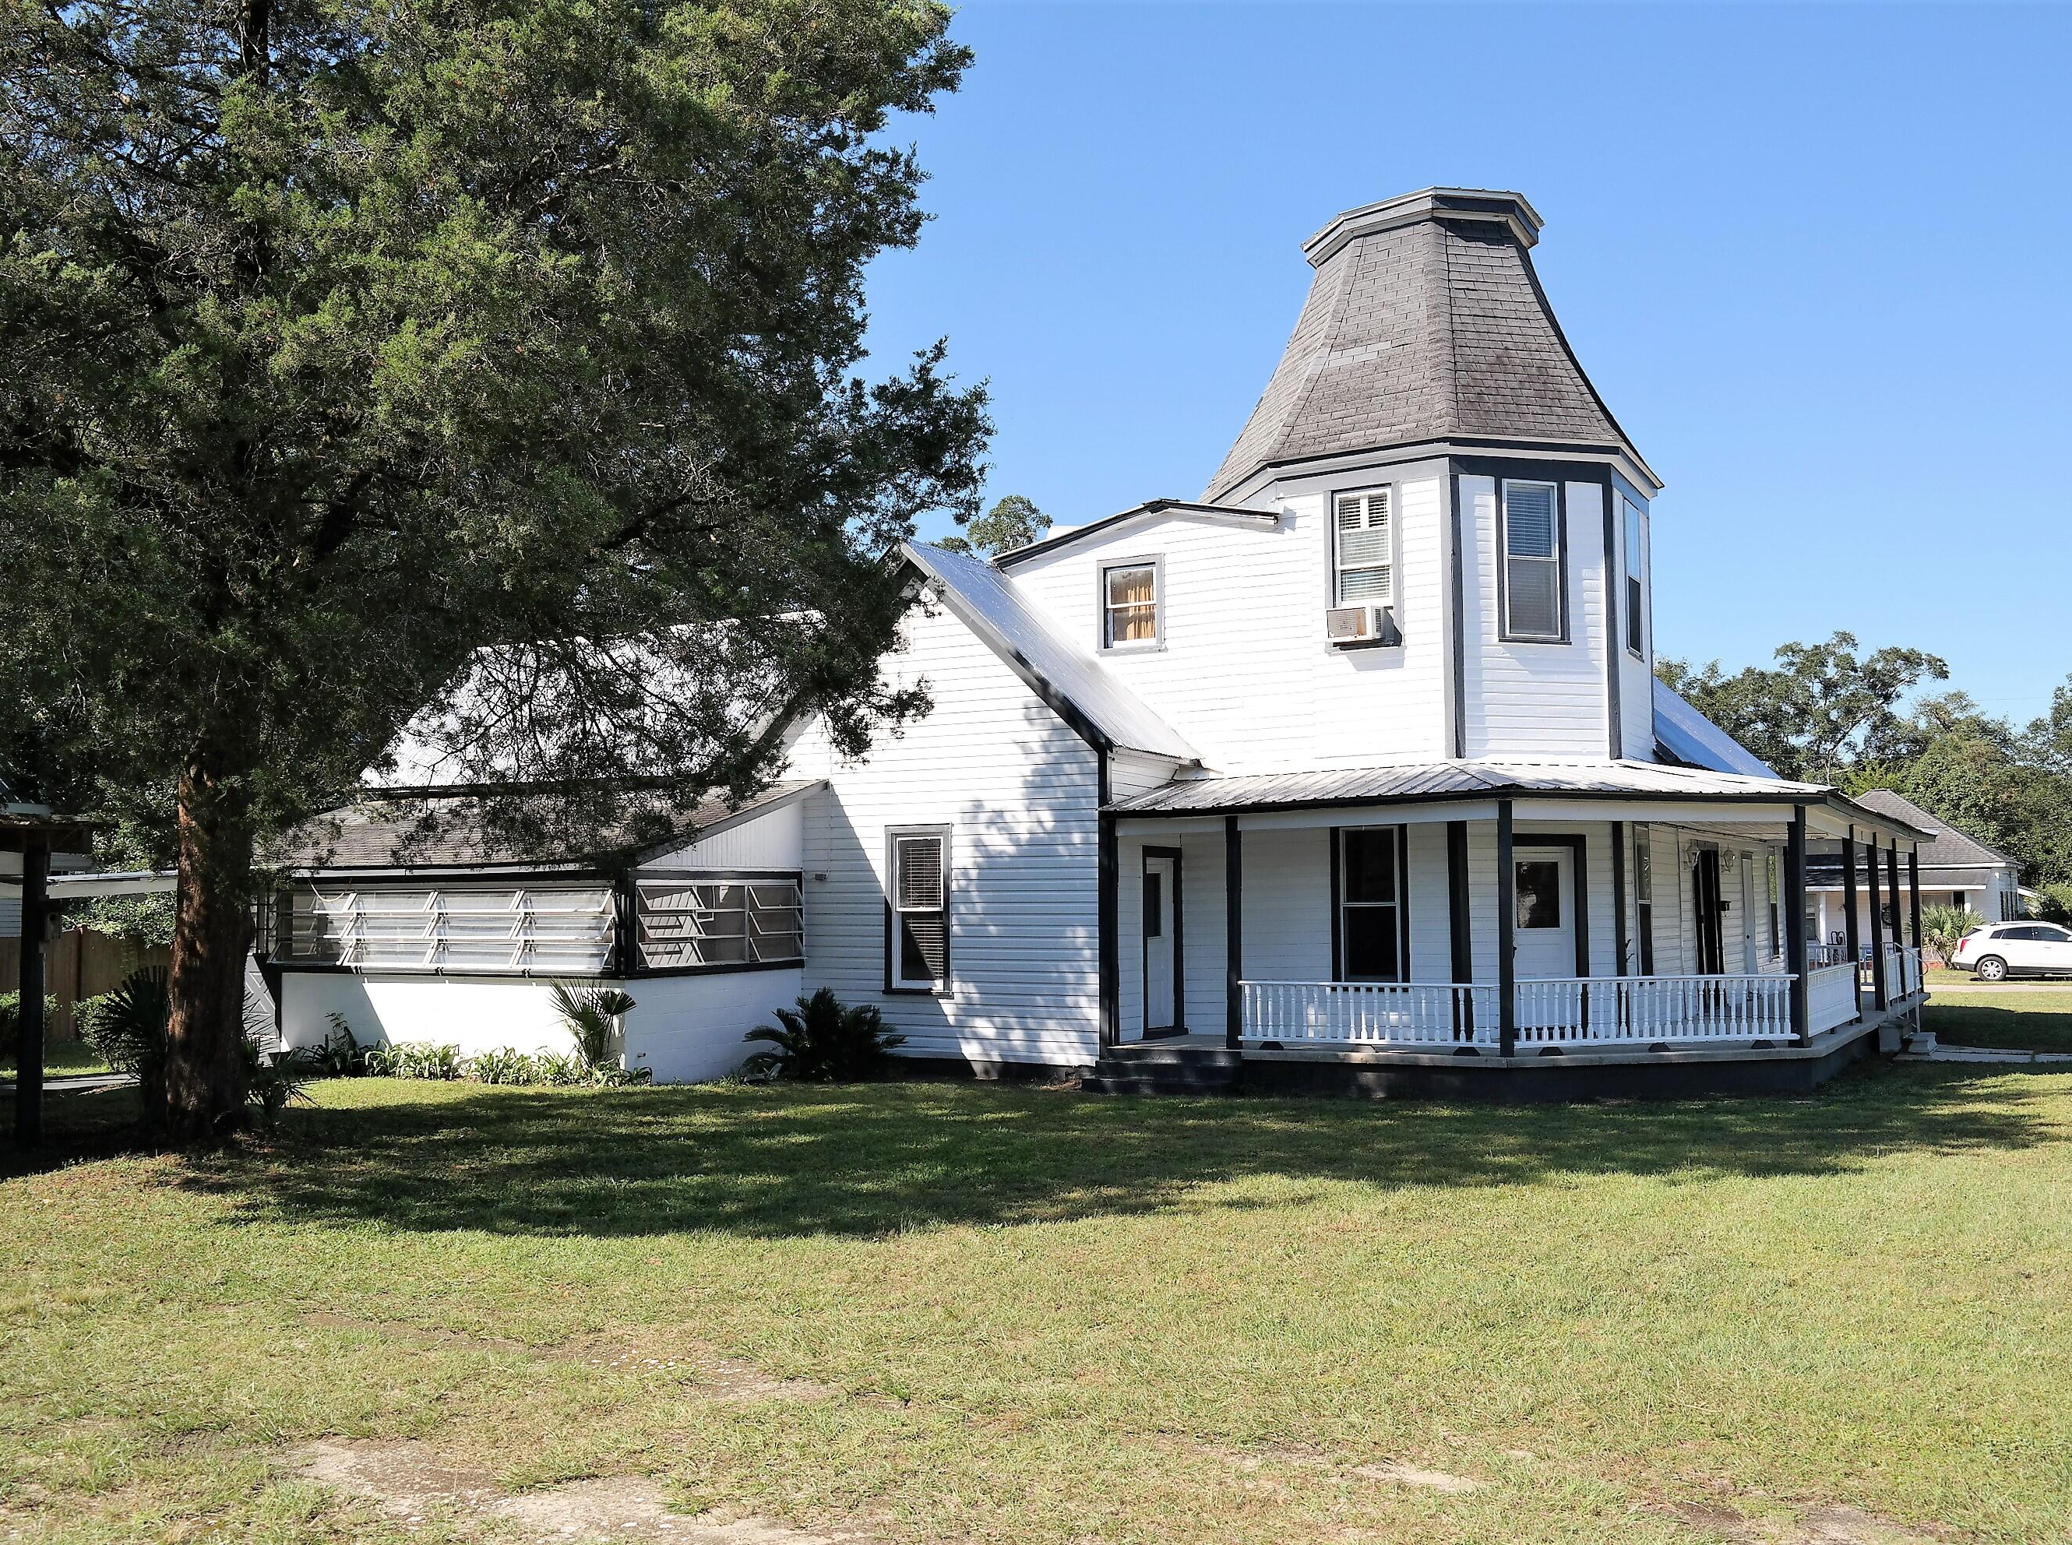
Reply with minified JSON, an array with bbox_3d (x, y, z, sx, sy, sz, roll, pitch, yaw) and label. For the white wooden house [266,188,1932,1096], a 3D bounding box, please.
[{"bbox_3d":[2.362,-1.389,26.663,19.120,10.630,20.650,-3,-5,31],"label":"white wooden house"}]

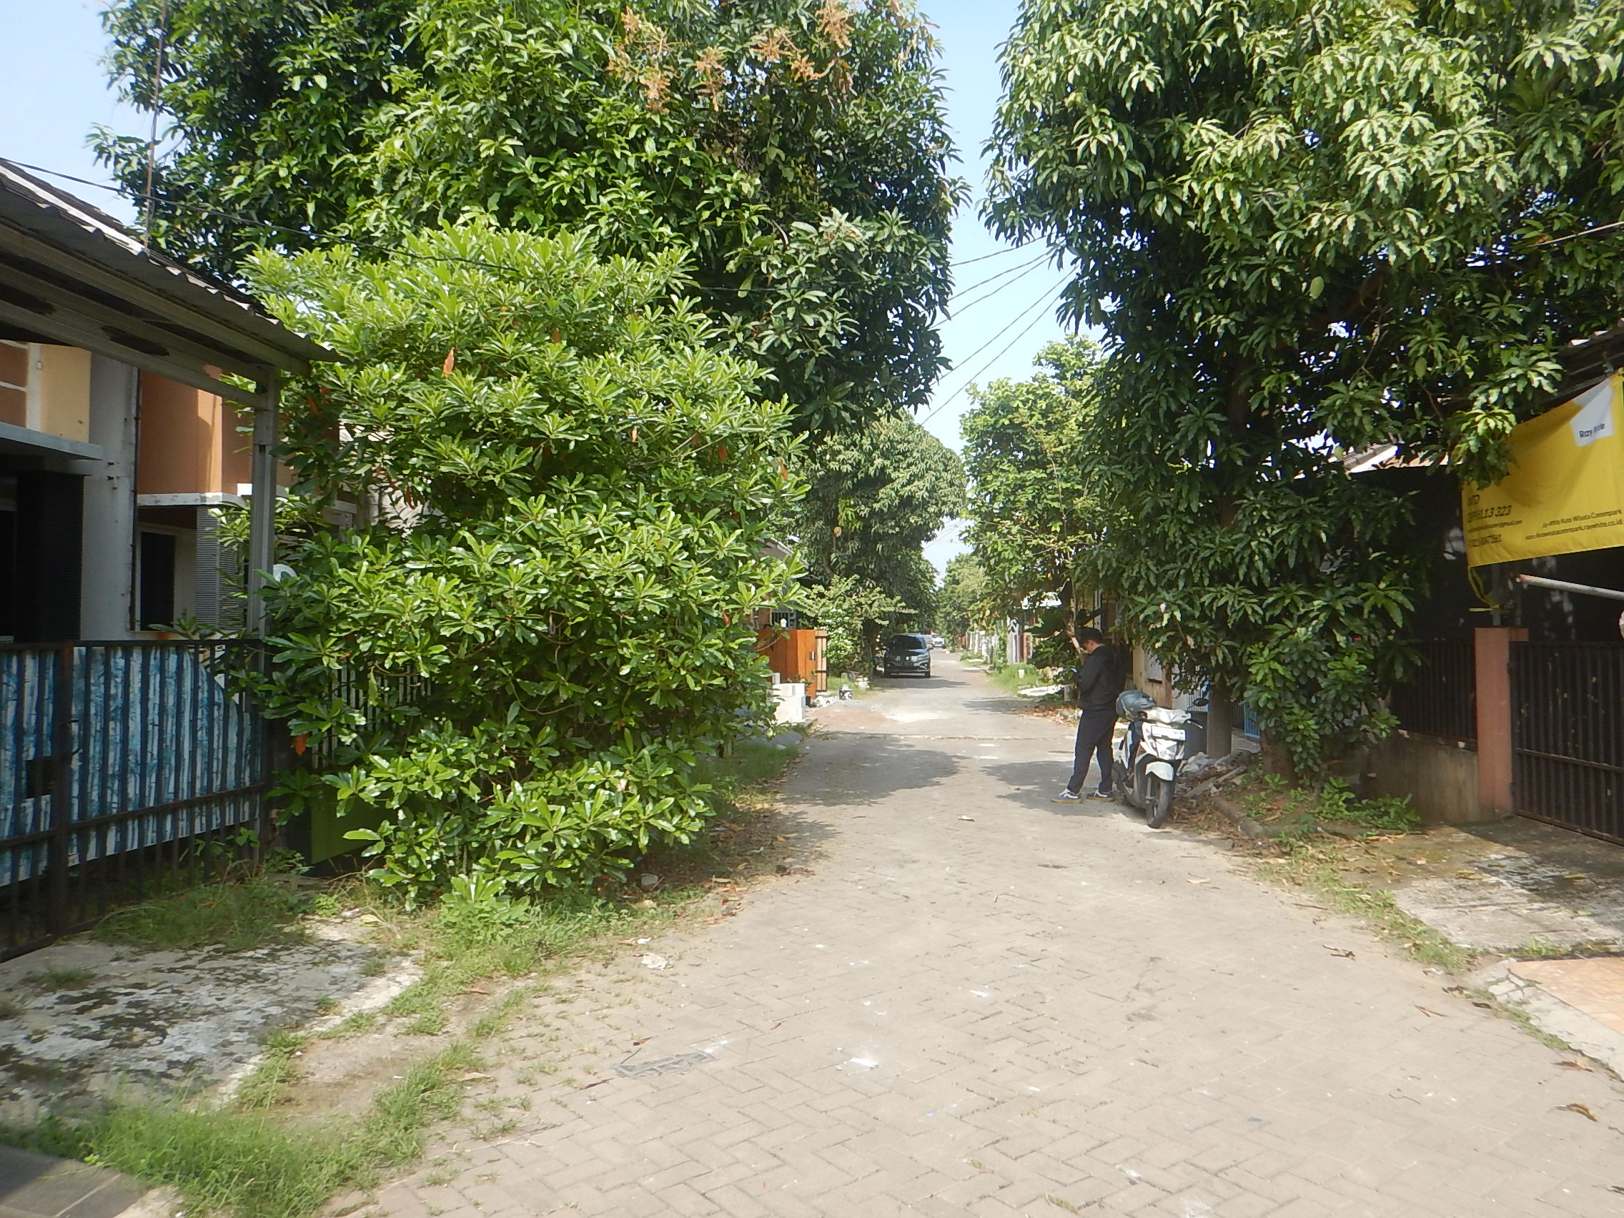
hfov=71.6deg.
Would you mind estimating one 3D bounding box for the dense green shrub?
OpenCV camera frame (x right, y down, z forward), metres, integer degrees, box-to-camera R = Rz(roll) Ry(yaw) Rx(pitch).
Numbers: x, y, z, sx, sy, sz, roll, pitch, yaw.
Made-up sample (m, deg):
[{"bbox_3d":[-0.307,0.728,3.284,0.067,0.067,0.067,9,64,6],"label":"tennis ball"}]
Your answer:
[{"bbox_3d":[-1.970,-0.450,8.050,3.750,4.400,3.300,0,-1,6],"label":"dense green shrub"}]

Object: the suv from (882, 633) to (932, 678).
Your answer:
[{"bbox_3d":[3.900,1.800,44.900,1.750,1.690,4.400,0,-1,7],"label":"suv"}]

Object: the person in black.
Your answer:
[{"bbox_3d":[2.620,1.010,10.700,0.620,1.650,0.500,0,-1,0],"label":"person in black"}]

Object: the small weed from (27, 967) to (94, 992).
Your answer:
[{"bbox_3d":[-3.320,1.635,4.970,0.290,0.065,0.190,0,-1,6],"label":"small weed"}]

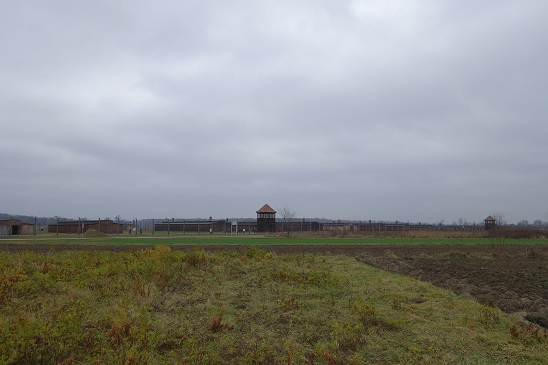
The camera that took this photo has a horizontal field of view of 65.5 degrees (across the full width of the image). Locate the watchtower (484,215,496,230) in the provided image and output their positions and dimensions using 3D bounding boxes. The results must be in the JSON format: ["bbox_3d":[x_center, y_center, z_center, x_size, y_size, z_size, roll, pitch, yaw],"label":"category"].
[{"bbox_3d":[108.325,20.495,213.000,3.950,7.900,3.950,5,-8,-41],"label":"watchtower"}]

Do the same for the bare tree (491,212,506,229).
[{"bbox_3d":[117.122,20.476,222.000,7.700,9.500,7.700,0,-6,0],"label":"bare tree"}]

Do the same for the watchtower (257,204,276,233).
[{"bbox_3d":[-2.033,9.921,115.500,3.950,7.900,3.950,5,-8,-41],"label":"watchtower"}]

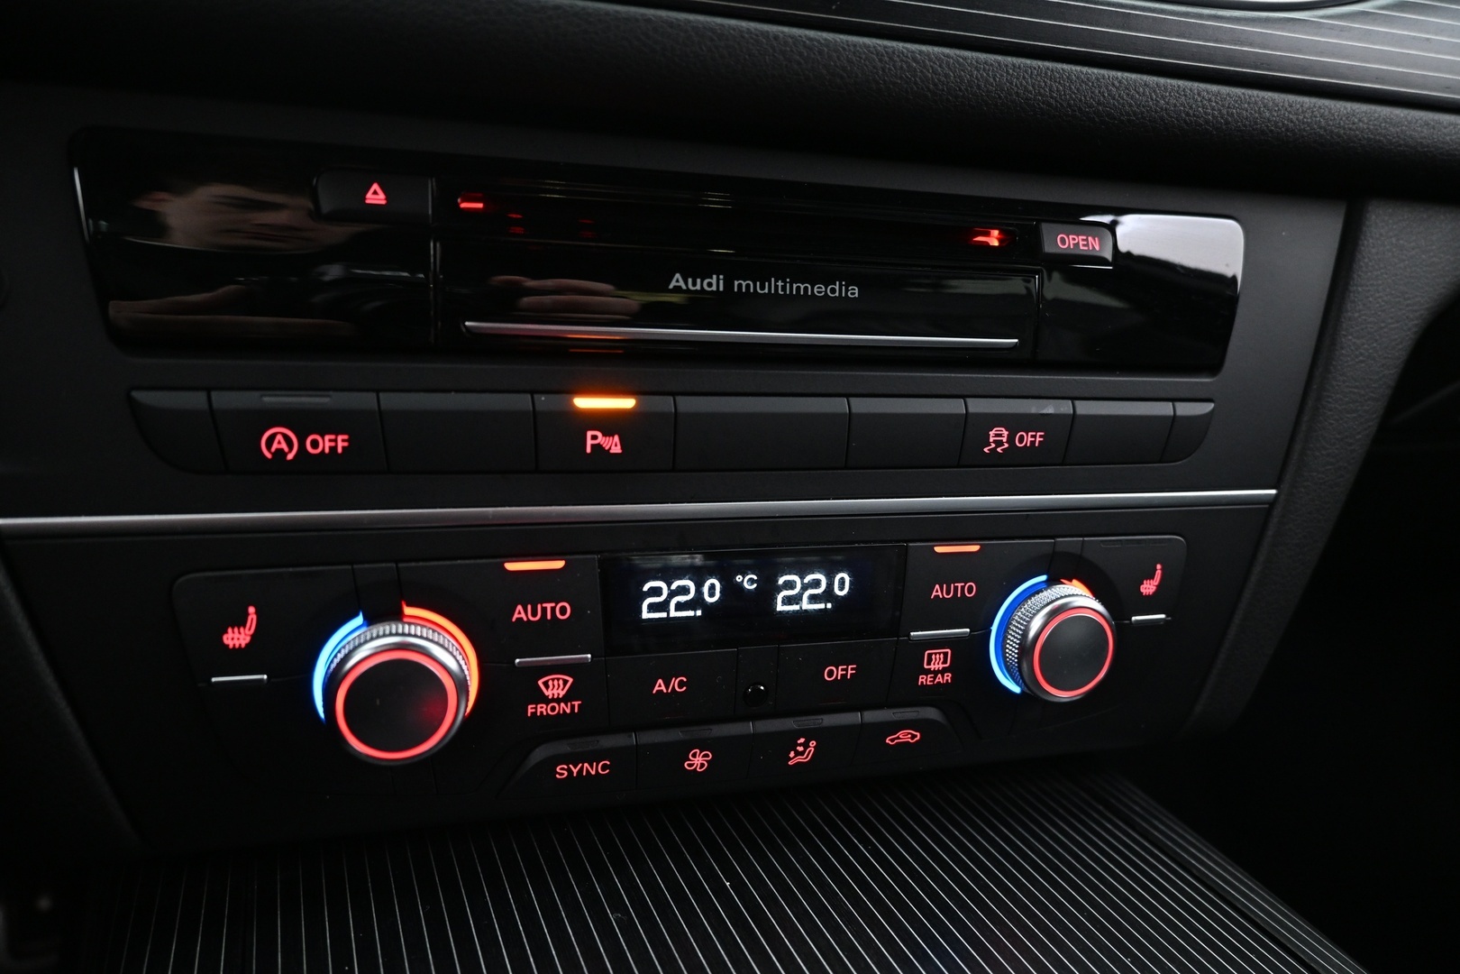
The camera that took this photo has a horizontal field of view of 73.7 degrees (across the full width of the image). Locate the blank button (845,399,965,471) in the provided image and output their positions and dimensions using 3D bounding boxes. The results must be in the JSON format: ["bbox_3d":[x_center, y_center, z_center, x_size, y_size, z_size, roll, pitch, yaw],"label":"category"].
[{"bbox_3d":[0.039,-0.013,0.227,0.029,0.015,0.008,-1,6,-17],"label":"blank button"}]

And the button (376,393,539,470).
[{"bbox_3d":[-0.055,-0.011,0.198,0.029,0.015,0.008,-1,6,-17],"label":"button"}]

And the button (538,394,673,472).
[{"bbox_3d":[-0.027,-0.012,0.206,0.029,0.015,0.008,-1,6,-17],"label":"button"}]

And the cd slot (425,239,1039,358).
[{"bbox_3d":[0.007,-0.039,0.214,0.135,0.020,0.010,-1,5,-17],"label":"cd slot"}]

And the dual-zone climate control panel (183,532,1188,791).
[{"bbox_3d":[0.006,0.041,0.221,0.232,0.054,0.024,-1,13,-17],"label":"dual-zone climate control panel"}]

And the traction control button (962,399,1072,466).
[{"bbox_3d":[0.067,-0.013,0.235,0.029,0.015,0.008,-1,6,-17],"label":"traction control button"}]

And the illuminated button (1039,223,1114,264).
[{"bbox_3d":[0.082,-0.058,0.235,0.020,0.009,0.008,-1,5,-17],"label":"illuminated button"}]

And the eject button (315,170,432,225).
[{"bbox_3d":[-0.068,-0.055,0.189,0.020,0.009,0.008,-1,5,-17],"label":"eject button"}]

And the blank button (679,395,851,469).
[{"bbox_3d":[0.006,-0.012,0.217,0.040,0.015,0.008,-1,6,-17],"label":"blank button"}]

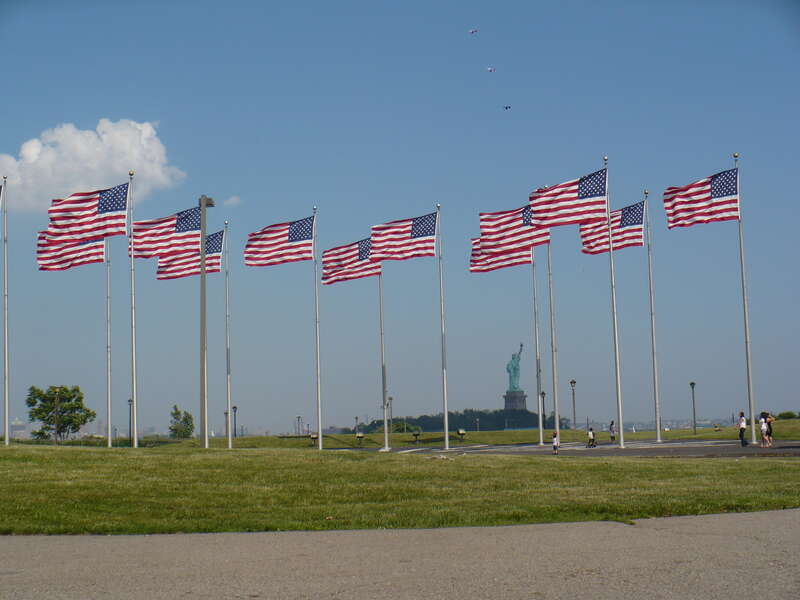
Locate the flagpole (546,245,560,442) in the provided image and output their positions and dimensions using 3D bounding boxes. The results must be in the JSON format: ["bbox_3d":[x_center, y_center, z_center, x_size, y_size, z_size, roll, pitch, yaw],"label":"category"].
[{"bbox_3d":[9.143,0.921,75.101,0.250,15.600,0.250,-2,-6,0],"label":"flagpole"}]

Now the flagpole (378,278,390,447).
[{"bbox_3d":[-1.241,2.693,90.182,0.270,16.200,0.270,-2,-6,0],"label":"flagpole"}]

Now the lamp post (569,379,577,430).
[{"bbox_3d":[13.099,8.231,93.603,0.450,4.500,0.450,-2,-6,0],"label":"lamp post"}]

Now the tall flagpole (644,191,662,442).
[{"bbox_3d":[15.164,0.970,74.642,0.280,15.200,0.280,-2,-6,0],"label":"tall flagpole"}]

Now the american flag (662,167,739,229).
[{"bbox_3d":[15.650,-5.243,64.779,4.062,3.090,0.600,-1,-6,-9],"label":"american flag"}]

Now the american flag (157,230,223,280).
[{"bbox_3d":[-13.544,-2.880,80.780,4.195,3.146,0.600,-1,-6,-9],"label":"american flag"}]

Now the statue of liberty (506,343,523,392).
[{"bbox_3d":[107.812,63.281,1170.000,14.000,46.000,12.000,-7,-7,38],"label":"statue of liberty"}]

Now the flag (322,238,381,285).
[{"bbox_3d":[-3.523,-2.887,91.208,4.400,3.400,0.800,-3,-6,12],"label":"flag"}]

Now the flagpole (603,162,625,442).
[{"bbox_3d":[11.834,0.025,68.893,0.270,16.200,0.270,-2,-6,0],"label":"flagpole"}]

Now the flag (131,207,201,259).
[{"bbox_3d":[-14.818,-4.284,79.200,4.600,3.200,0.800,-3,-6,12],"label":"flag"}]

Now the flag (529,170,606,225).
[{"bbox_3d":[9.176,-5.546,67.859,4.320,3.230,0.500,-1,-6,-7],"label":"flag"}]

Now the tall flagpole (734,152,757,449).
[{"bbox_3d":[17.866,-0.143,64.597,0.280,15.200,0.280,-2,-6,0],"label":"tall flagpole"}]

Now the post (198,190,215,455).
[{"bbox_3d":[-7.481,0.846,48.000,0.650,9.850,0.400,-5,-7,25],"label":"post"}]

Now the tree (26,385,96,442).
[{"bbox_3d":[-25.679,8.907,94.673,5.000,4.987,4.800,-2,-6,0],"label":"tree"}]

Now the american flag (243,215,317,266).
[{"bbox_3d":[-7.379,-3.598,76.423,4.227,3.004,0.600,-1,-6,-9],"label":"american flag"}]

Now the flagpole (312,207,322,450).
[{"bbox_3d":[-5.342,1.895,81.365,0.270,16.200,0.270,-2,-6,0],"label":"flagpole"}]

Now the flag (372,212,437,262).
[{"bbox_3d":[0.290,-4.027,80.504,4.310,3.100,0.500,-1,-6,-7],"label":"flag"}]

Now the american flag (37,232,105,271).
[{"bbox_3d":[-20.565,-3.507,78.034,4.250,3.410,0.500,-1,-6,-7],"label":"american flag"}]

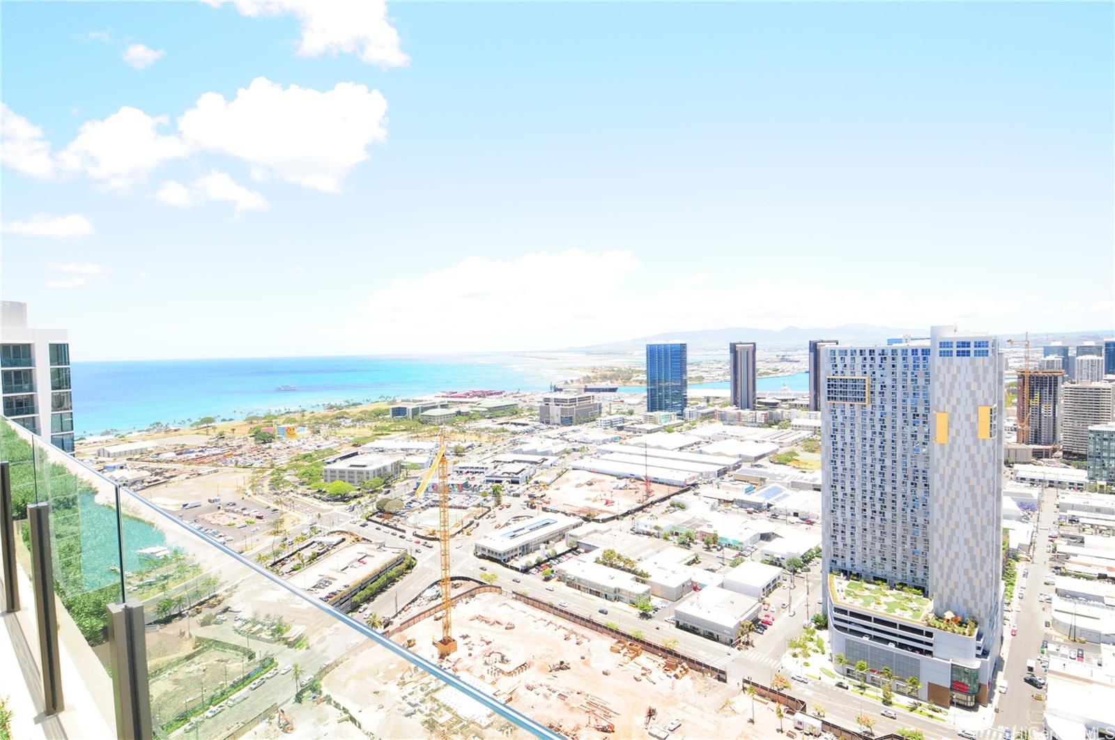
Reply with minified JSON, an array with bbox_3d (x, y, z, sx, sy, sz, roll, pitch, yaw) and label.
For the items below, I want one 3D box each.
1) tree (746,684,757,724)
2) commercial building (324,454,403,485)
[{"bbox_3d":[62.978,107.928,179.679,3.200,13.200,3.200,-1,2,0],"label":"tree"},{"bbox_3d":[-187.692,98.111,543.528,50.778,15.796,54.898,-1,2,15],"label":"commercial building"}]

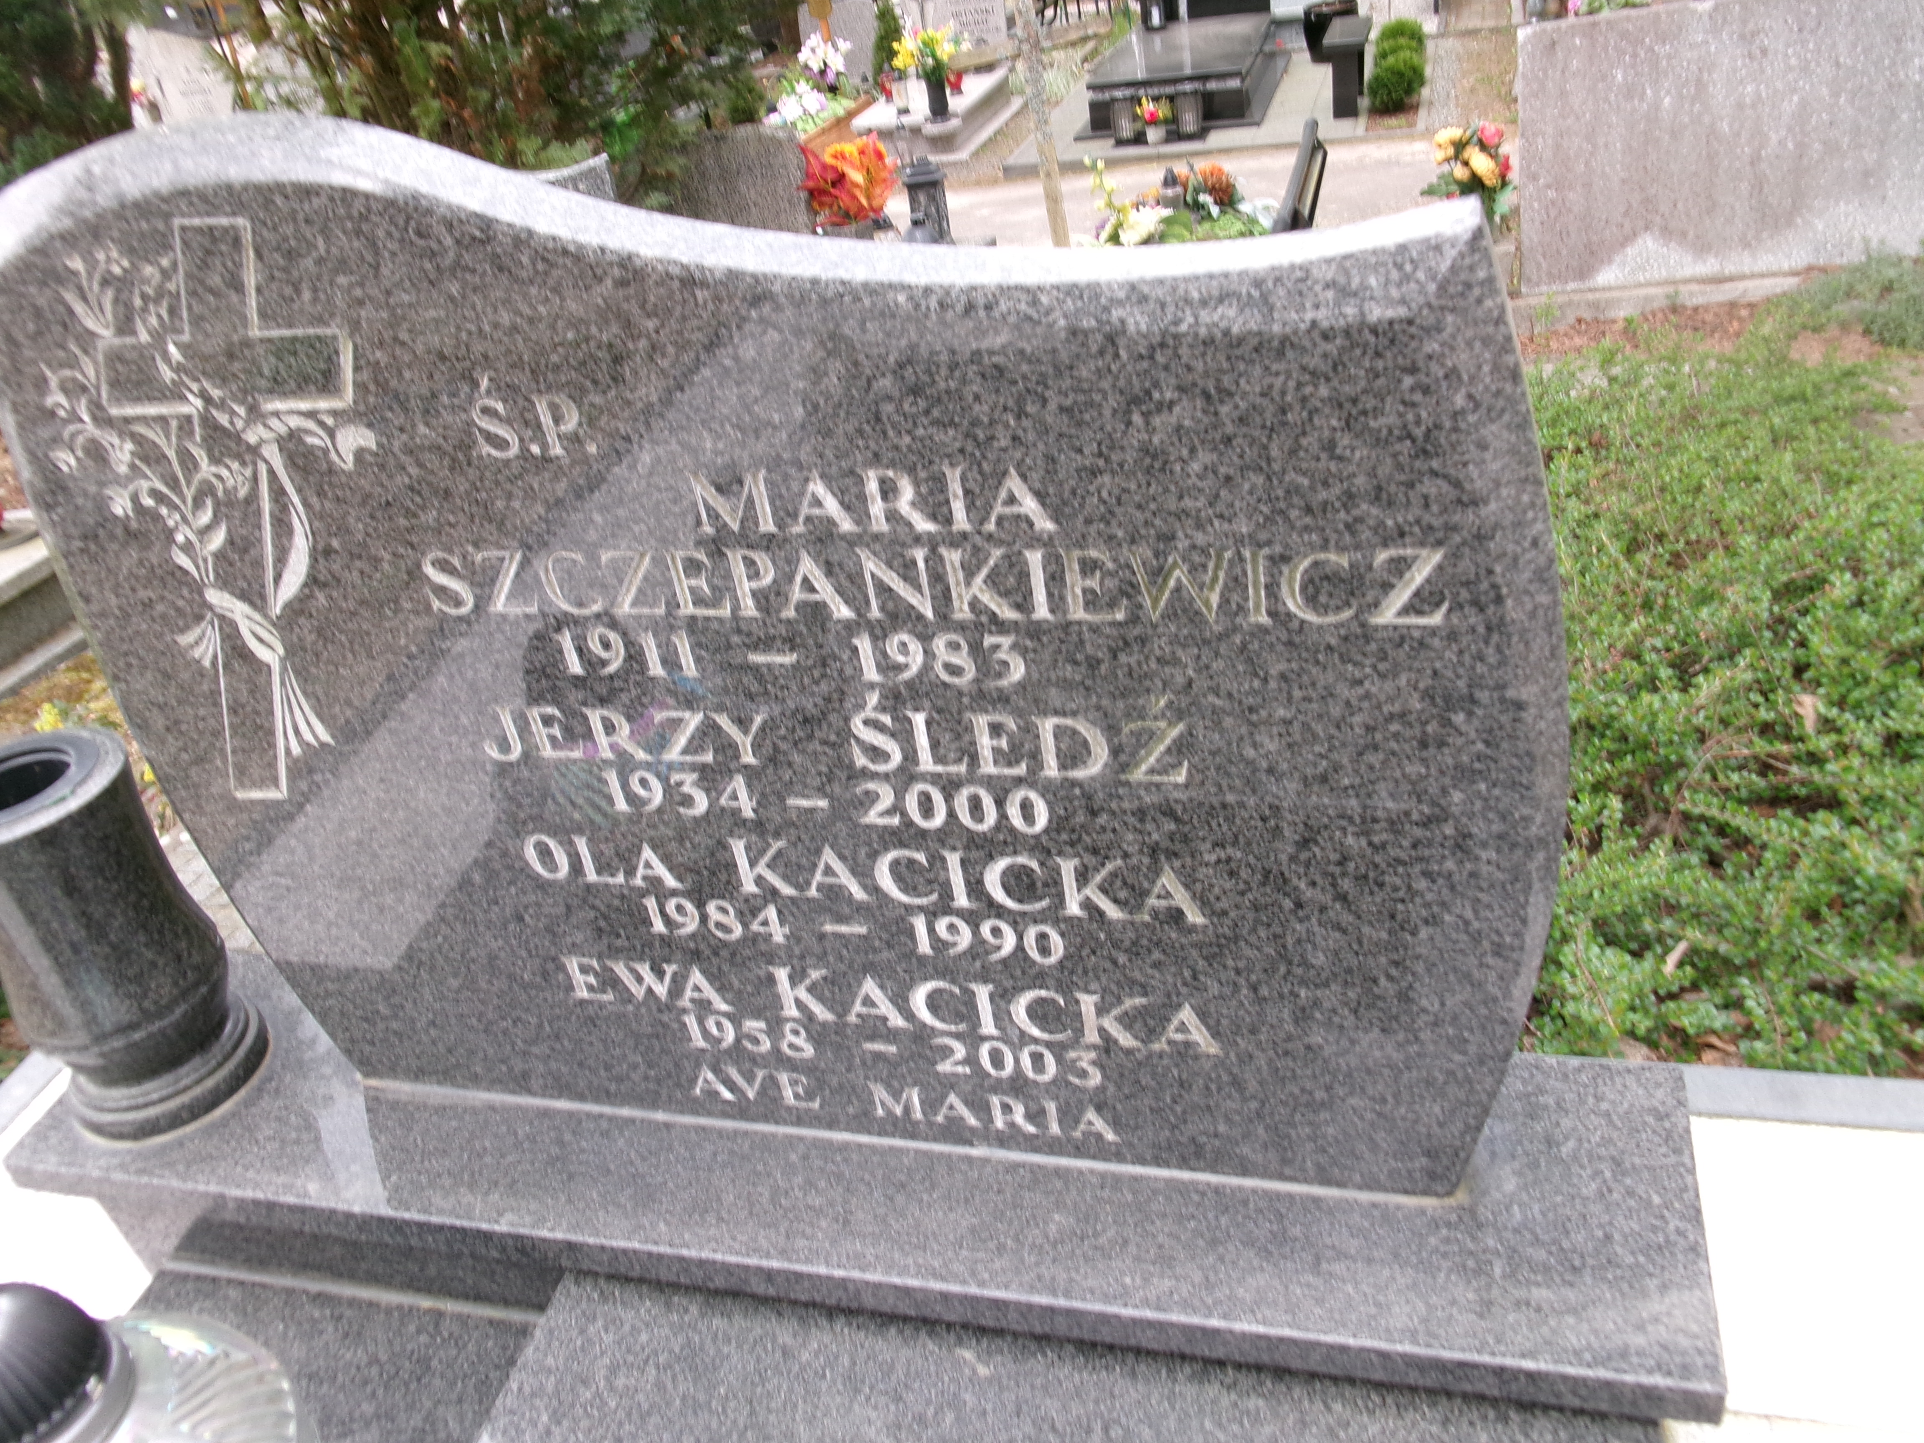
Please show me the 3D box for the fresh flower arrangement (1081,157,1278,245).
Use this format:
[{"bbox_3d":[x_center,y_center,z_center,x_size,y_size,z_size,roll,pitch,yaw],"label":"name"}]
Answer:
[{"bbox_3d":[0.618,-1.455,4.400,0.530,0.260,0.400,2,38,16],"label":"fresh flower arrangement"}]

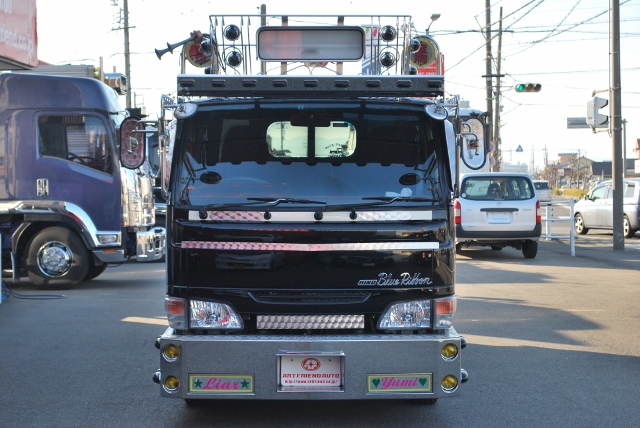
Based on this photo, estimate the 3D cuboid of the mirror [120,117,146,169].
[{"bbox_3d":[-1.117,-0.422,7.650,0.152,0.312,0.070,0,1,10],"label":"mirror"}]

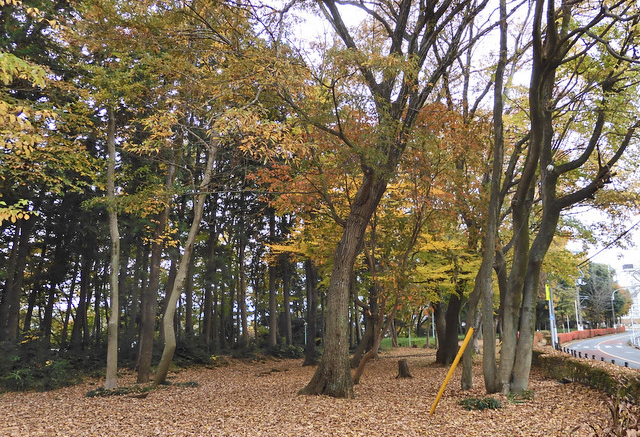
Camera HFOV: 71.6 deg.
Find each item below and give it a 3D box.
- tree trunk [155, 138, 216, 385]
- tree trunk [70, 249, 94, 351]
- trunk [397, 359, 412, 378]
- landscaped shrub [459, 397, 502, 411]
[{"bbox_3d":[-3.507,0.954,11.799,1.150,6.547,0.500,0,-12,0],"label":"tree trunk"},{"bbox_3d":[-9.428,3.222,17.717,0.500,4.082,0.450,0,-12,0],"label":"tree trunk"},{"bbox_3d":[2.327,4.153,12.300,0.430,0.502,0.420,0,-12,0],"label":"trunk"},{"bbox_3d":[2.936,3.355,8.157,0.850,0.230,0.650,0,-12,0],"label":"landscaped shrub"}]

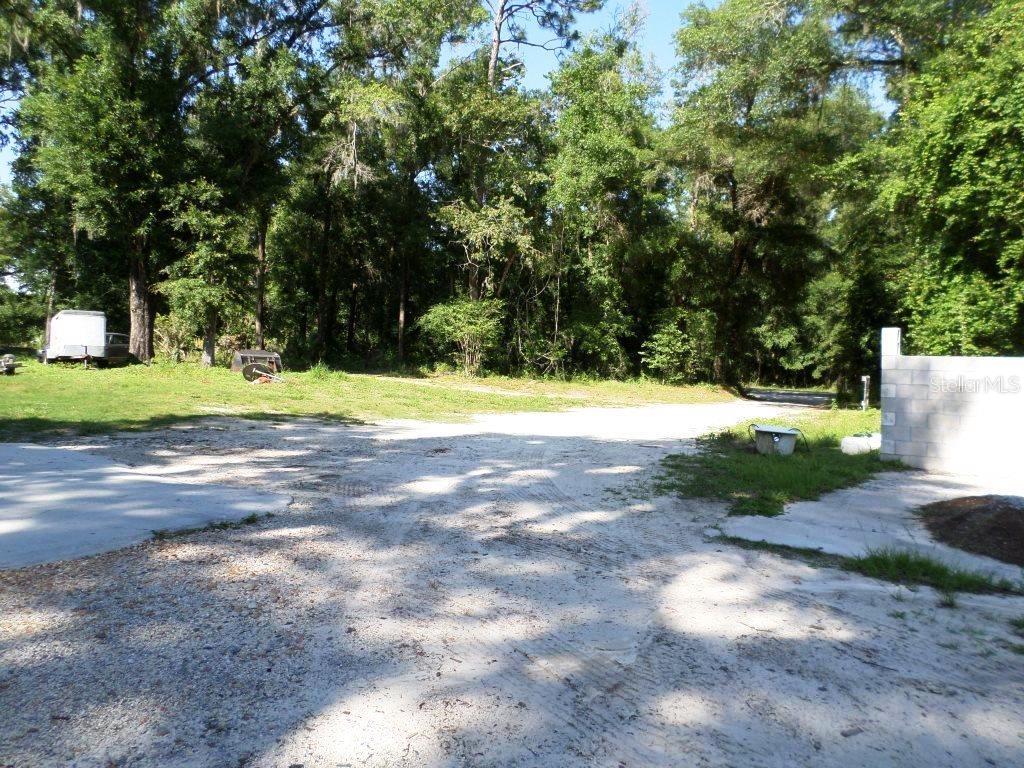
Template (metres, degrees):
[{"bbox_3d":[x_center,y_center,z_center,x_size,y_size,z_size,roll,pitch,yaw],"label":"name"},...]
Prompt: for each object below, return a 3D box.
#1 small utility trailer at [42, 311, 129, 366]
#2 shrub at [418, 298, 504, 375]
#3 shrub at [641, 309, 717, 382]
[{"bbox_3d":[-16.811,-1.741,28.765,1.550,2.120,3.500,-2,3,-40],"label":"small utility trailer"},{"bbox_3d":[-1.878,-1.748,27.500,3.100,2.780,2.880,0,2,0],"label":"shrub"},{"bbox_3d":[6.192,-1.432,27.500,2.740,2.670,2.490,0,2,0],"label":"shrub"}]

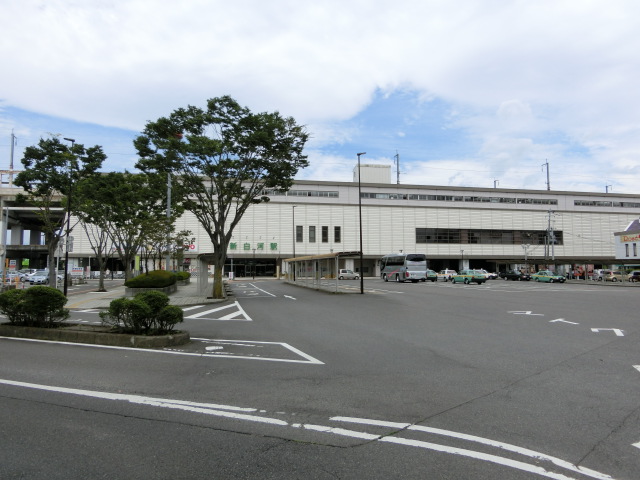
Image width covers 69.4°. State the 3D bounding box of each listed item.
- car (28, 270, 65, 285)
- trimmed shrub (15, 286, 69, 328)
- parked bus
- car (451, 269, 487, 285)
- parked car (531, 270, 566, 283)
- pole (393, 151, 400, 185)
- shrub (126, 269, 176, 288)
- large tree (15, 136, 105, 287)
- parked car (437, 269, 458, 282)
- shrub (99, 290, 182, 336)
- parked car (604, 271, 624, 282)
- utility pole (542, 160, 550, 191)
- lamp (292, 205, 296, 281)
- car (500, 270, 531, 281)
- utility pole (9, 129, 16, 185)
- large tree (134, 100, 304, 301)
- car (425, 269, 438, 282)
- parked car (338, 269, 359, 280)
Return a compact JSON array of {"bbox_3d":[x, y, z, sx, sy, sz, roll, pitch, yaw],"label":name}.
[{"bbox_3d":[-28.250,3.832,47.654,1.700,1.460,4.400,1,-4,-12],"label":"car"},{"bbox_3d":[-6.869,1.618,11.421,1.450,1.000,1.400,-1,-4,22],"label":"trimmed shrub"},{"bbox_3d":[10.654,3.737,59.482,2.490,3.400,9.000,1,-4,-12],"label":"parked bus"},{"bbox_3d":[16.157,3.952,50.051,1.700,1.520,4.650,1,-4,-12],"label":"car"},{"bbox_3d":[30.005,4.743,60.618,1.700,1.500,4.650,1,-4,-13],"label":"parked car"},{"bbox_3d":[15.749,-12.409,94.998,0.600,10.800,1.300,1,-4,-13],"label":"pole"},{"bbox_3d":[-10.548,2.444,29.104,2.400,1.100,5.600,1,-4,-12],"label":"shrub"},{"bbox_3d":[-13.014,-1.047,23.117,4.600,8.200,4.400,1,-4,-13],"label":"large tree"},{"bbox_3d":[16.805,4.792,61.317,1.700,1.520,4.600,1,-4,-13],"label":"parked car"},{"bbox_3d":[-4.044,1.584,10.471,2.000,0.950,1.550,-1,-4,22],"label":"shrub"},{"bbox_3d":[38.305,4.611,59.324,3.700,1.520,1.660,1,-4,-13],"label":"parked car"},{"bbox_3d":[45.621,-10.637,92.848,0.500,10.400,1.600,1,-4,-12],"label":"utility pole"},{"bbox_3d":[-2.867,0.413,52.577,0.600,8.600,0.350,1,-4,-12],"label":"lamp"},{"bbox_3d":[26.124,4.721,61.826,1.700,1.460,4.600,1,-4,-18],"label":"car"},{"bbox_3d":[-49.871,-12.213,74.912,0.500,10.300,1.500,1,-4,-12],"label":"utility pole"},{"bbox_3d":[-5.007,-2.110,23.378,8.600,10.000,8.300,1,-4,-12],"label":"large tree"},{"bbox_3d":[13.805,4.833,61.916,1.700,1.520,4.650,1,-4,-12],"label":"car"},{"bbox_3d":[4.569,5.449,71.297,3.400,1.520,1.480,1,-4,-11],"label":"parked car"}]

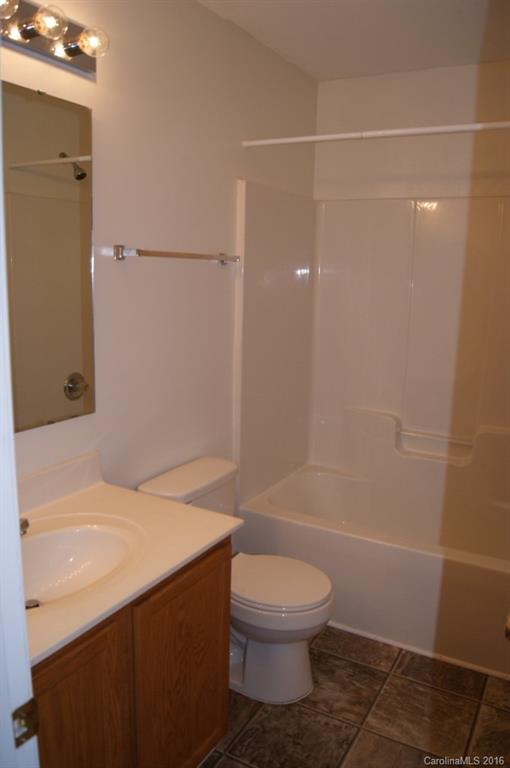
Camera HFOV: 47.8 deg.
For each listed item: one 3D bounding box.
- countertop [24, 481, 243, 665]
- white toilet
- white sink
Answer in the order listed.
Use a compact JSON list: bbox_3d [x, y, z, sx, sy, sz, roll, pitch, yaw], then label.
[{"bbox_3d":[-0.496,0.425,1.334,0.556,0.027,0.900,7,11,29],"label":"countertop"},{"bbox_3d":[-0.021,0.736,2.116,0.675,0.745,0.431,7,11,29],"label":"white toilet"},{"bbox_3d":[-0.477,0.482,1.337,0.334,0.140,0.440,7,11,29],"label":"white sink"}]

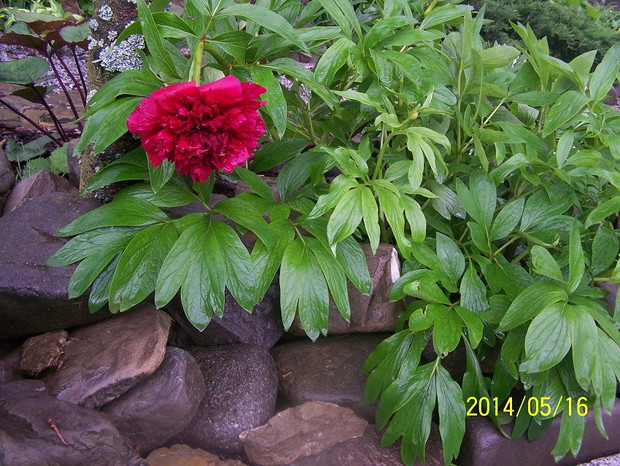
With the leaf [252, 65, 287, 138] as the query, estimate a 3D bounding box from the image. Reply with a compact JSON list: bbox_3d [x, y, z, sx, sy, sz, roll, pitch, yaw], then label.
[{"bbox_3d":[-0.056,-0.179,0.925,0.038,0.102,0.018,-17,-6,-7],"label":"leaf"}]

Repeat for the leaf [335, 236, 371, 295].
[{"bbox_3d":[0.053,0.040,0.871,0.034,0.090,0.014,-32,6,-10],"label":"leaf"}]

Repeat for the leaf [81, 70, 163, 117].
[{"bbox_3d":[-0.260,-0.193,0.940,0.112,0.022,0.045,-24,53,-11],"label":"leaf"}]

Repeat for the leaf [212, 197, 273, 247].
[{"bbox_3d":[-0.075,-0.013,0.763,0.082,0.018,0.037,34,48,14],"label":"leaf"}]

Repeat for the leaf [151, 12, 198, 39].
[{"bbox_3d":[-0.149,-0.232,0.753,0.054,0.015,0.022,26,37,-11],"label":"leaf"}]

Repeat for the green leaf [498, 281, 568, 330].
[{"bbox_3d":[0.250,0.079,0.753,0.101,0.020,0.038,-20,49,-23],"label":"green leaf"}]

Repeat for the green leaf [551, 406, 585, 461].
[{"bbox_3d":[0.338,0.263,0.895,0.042,0.080,0.020,11,-8,5],"label":"green leaf"}]

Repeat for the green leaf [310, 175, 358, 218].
[{"bbox_3d":[0.032,-0.050,0.920,0.088,0.020,0.036,-34,64,-29],"label":"green leaf"}]

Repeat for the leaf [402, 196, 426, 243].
[{"bbox_3d":[0.120,-0.014,0.804,0.025,0.057,0.014,-17,-10,-6],"label":"leaf"}]

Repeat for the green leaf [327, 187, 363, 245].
[{"bbox_3d":[0.039,-0.021,0.755,0.029,0.014,0.079,25,71,16],"label":"green leaf"}]

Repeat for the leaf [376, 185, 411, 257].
[{"bbox_3d":[0.100,-0.016,0.825,0.024,0.089,0.018,-16,-7,-22],"label":"leaf"}]

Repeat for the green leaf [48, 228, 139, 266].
[{"bbox_3d":[-0.241,0.013,0.764,0.108,0.016,0.030,-19,46,-11],"label":"green leaf"}]

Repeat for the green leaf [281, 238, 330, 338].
[{"bbox_3d":[-0.007,0.075,0.905,0.061,0.127,0.025,-2,-5,-1],"label":"green leaf"}]

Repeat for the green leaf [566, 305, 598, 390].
[{"bbox_3d":[0.312,0.132,0.789,0.033,0.100,0.016,-12,0,-4],"label":"green leaf"}]

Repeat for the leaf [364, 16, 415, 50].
[{"bbox_3d":[0.108,-0.277,0.938,0.077,0.018,0.030,-29,35,15],"label":"leaf"}]

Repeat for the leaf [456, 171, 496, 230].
[{"bbox_3d":[0.214,-0.041,0.857,0.045,0.079,0.016,-20,0,-7],"label":"leaf"}]

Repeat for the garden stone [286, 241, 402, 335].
[{"bbox_3d":[0.052,0.076,0.970,0.165,0.125,0.130,0,28,0],"label":"garden stone"}]

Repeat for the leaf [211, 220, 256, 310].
[{"bbox_3d":[-0.083,0.035,0.752,0.038,0.018,0.115,-20,68,-20],"label":"leaf"}]

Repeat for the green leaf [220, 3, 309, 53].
[{"bbox_3d":[-0.054,-0.235,0.793,0.124,0.018,0.029,30,43,13],"label":"green leaf"}]

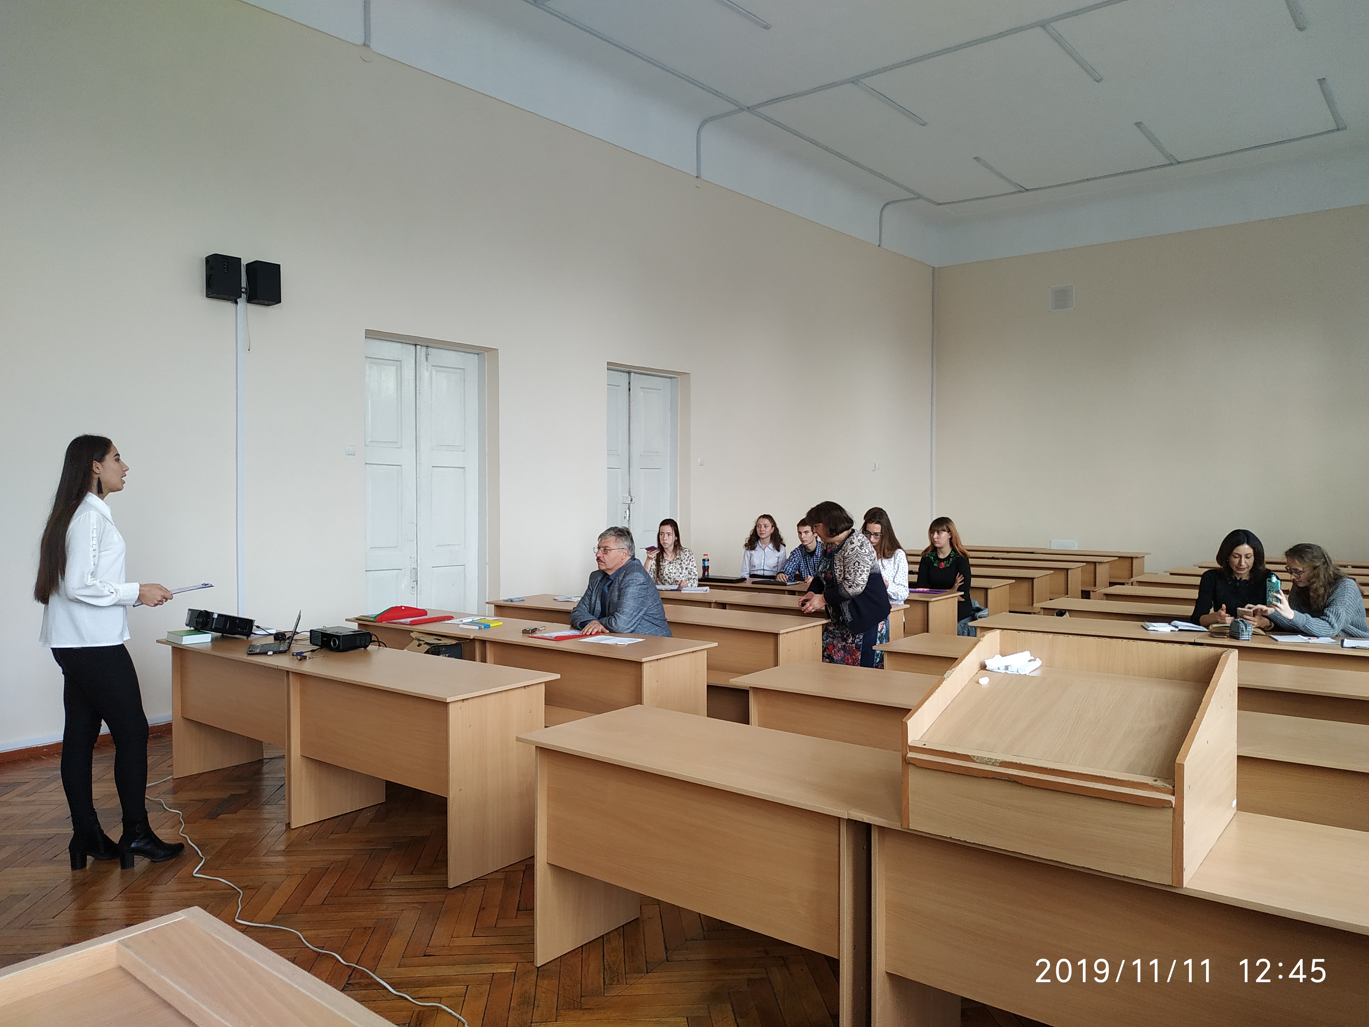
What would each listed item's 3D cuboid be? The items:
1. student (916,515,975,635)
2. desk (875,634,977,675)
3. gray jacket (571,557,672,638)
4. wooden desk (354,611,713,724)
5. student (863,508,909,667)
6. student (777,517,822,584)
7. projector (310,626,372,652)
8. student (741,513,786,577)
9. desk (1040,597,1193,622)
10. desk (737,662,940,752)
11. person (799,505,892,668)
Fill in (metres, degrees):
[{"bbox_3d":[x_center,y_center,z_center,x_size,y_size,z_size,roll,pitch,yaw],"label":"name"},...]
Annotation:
[{"bbox_3d":[1.941,0.668,7.109,0.490,1.274,0.706,1,2,38],"label":"student"},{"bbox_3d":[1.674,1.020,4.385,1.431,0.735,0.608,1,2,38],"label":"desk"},{"bbox_3d":[-0.336,0.572,5.353,0.540,0.630,0.530,1,2,43],"label":"gray jacket"},{"bbox_3d":[-0.977,1.032,5.459,2.458,0.731,0.597,1,2,38],"label":"wooden desk"},{"bbox_3d":[1.399,0.657,6.787,0.470,1.402,0.650,1,2,38],"label":"student"},{"bbox_3d":[1.051,0.689,7.983,0.500,1.280,0.680,1,2,37],"label":"student"},{"bbox_3d":[-1.705,0.628,4.735,0.290,0.085,0.185,1,2,40],"label":"projector"},{"bbox_3d":[0.641,0.653,8.134,0.490,1.274,0.706,0,2,30],"label":"student"},{"bbox_3d":[3.058,0.996,6.325,1.229,0.731,0.597,1,2,38],"label":"desk"},{"bbox_3d":[0.852,1.060,3.812,1.229,0.731,0.597,1,2,38],"label":"desk"},{"bbox_3d":[0.905,0.666,5.304,0.530,1.470,0.480,-1,2,-15],"label":"person"}]

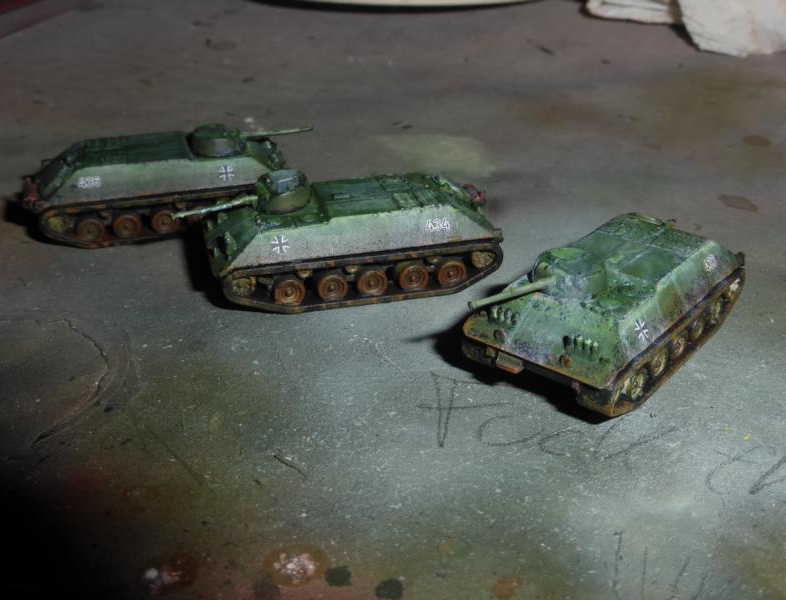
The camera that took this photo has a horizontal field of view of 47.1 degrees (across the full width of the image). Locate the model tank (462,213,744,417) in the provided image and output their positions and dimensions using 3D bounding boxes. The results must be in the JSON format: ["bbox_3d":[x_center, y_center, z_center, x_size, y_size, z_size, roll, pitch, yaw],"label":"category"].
[{"bbox_3d":[0.040,0.000,0.167,0.028,0.025,0.068,19,32,35],"label":"model tank"}]

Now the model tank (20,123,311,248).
[{"bbox_3d":[-0.057,-0.033,0.237,0.068,0.025,0.028,-8,27,-14],"label":"model tank"}]

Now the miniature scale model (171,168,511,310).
[{"bbox_3d":[-0.012,-0.015,0.200,0.068,0.025,0.028,-7,27,-13],"label":"miniature scale model"}]

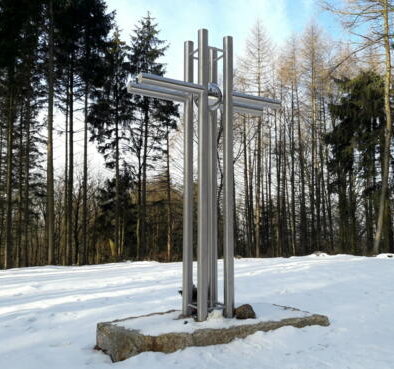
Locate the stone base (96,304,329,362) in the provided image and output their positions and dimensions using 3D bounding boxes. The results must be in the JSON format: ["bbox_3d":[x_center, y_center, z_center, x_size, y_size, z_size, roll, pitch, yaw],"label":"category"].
[{"bbox_3d":[0.283,2.297,6.448,3.432,0.304,1.518,4,-8,-28],"label":"stone base"}]

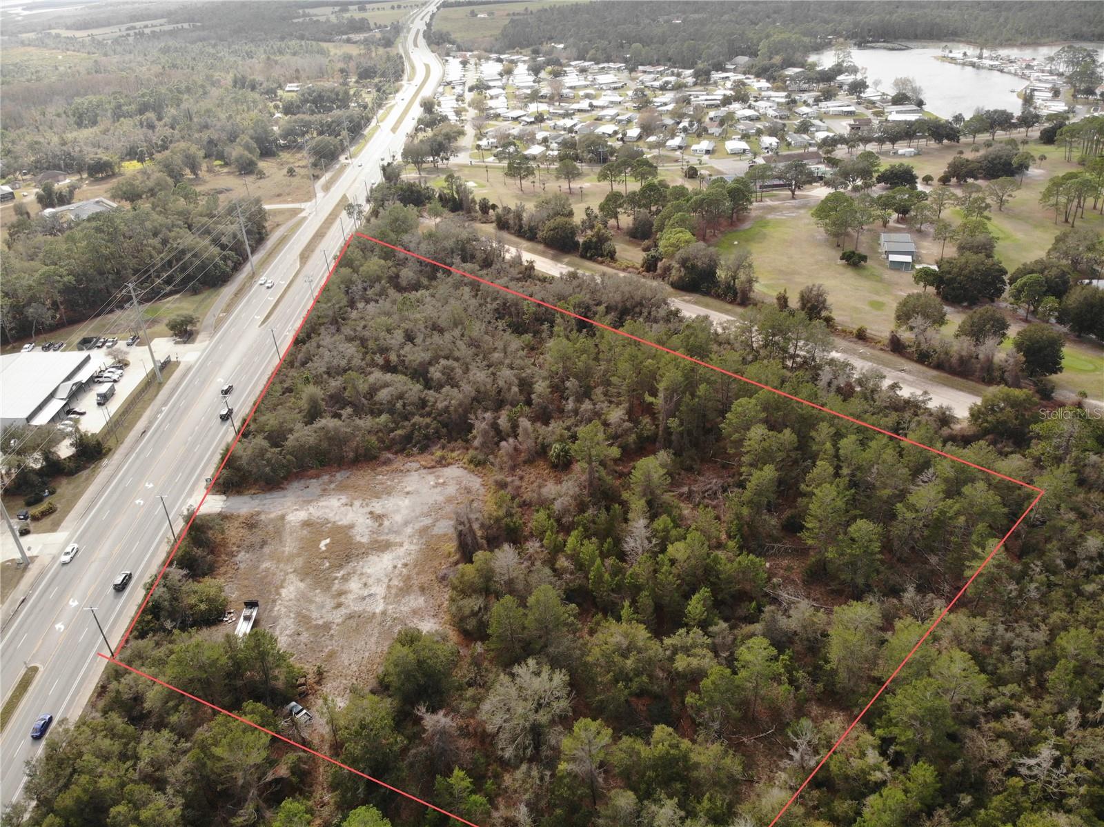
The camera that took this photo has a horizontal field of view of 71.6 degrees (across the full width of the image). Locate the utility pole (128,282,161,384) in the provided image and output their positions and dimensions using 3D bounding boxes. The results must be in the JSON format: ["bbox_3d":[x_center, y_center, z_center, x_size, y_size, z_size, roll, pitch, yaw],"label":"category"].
[{"bbox_3d":[-114.683,-22.168,216.022,0.950,31.290,0.950,-2,32,-3],"label":"utility pole"}]

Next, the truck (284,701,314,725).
[{"bbox_3d":[-42.438,50.344,128.593,5.350,1.750,1.900,24,40,33],"label":"truck"}]

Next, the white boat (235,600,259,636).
[{"bbox_3d":[-57.906,39.460,145.548,2.400,2.100,7.800,-2,32,-3],"label":"white boat"}]

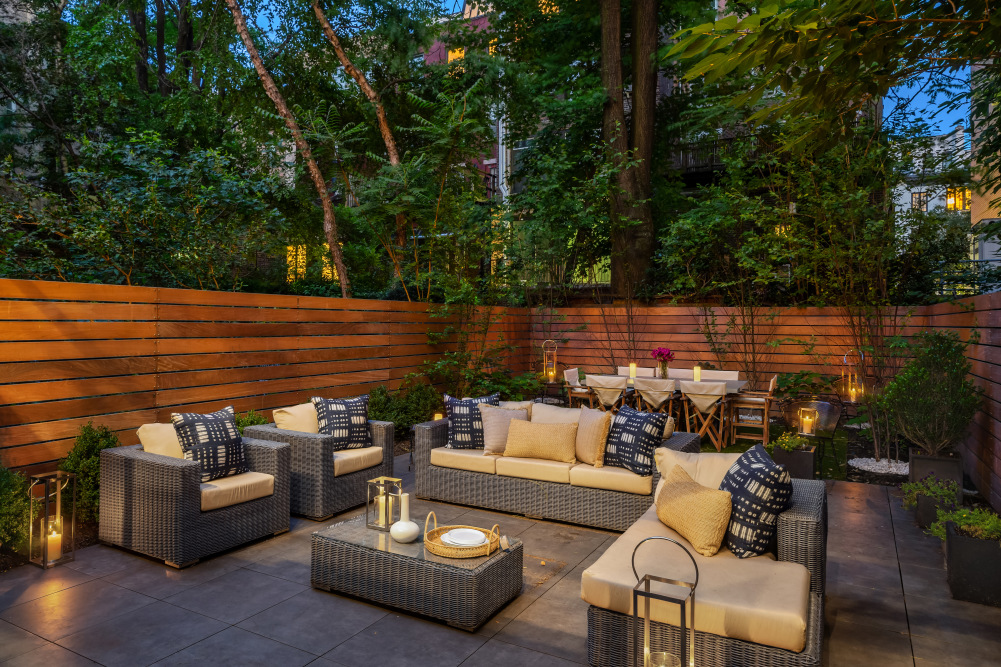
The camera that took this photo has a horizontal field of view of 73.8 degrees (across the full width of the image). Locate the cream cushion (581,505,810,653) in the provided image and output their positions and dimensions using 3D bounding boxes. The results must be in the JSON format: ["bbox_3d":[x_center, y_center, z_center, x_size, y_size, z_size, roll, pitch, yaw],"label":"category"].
[{"bbox_3d":[1.221,1.202,3.693,0.982,0.140,1.680,2,2,28],"label":"cream cushion"}]

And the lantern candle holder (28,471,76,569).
[{"bbox_3d":[-2.918,1.210,4.355,0.212,0.565,0.188,1,1,31],"label":"lantern candle holder"}]

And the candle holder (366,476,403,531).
[{"bbox_3d":[-0.735,1.086,4.261,0.157,0.299,0.157,2,2,27],"label":"candle holder"}]

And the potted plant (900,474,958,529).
[{"bbox_3d":[3.463,1.336,5.333,0.420,0.410,0.360,1,1,29],"label":"potted plant"}]

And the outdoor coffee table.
[{"bbox_3d":[-0.510,1.406,4.052,1.157,0.322,0.566,2,2,28],"label":"outdoor coffee table"}]

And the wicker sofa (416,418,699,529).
[{"bbox_3d":[0.495,1.204,5.993,2.360,0.660,0.970,2,2,27],"label":"wicker sofa"}]

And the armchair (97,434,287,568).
[{"bbox_3d":[-2.247,1.178,4.960,0.924,0.669,0.915,2,2,30],"label":"armchair"}]

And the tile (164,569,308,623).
[{"bbox_3d":[-1.560,1.560,3.972,0.605,0.020,0.597,2,2,28],"label":"tile"}]

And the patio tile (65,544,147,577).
[{"bbox_3d":[-2.596,1.504,4.480,0.615,0.025,0.572,1,1,29],"label":"patio tile"}]

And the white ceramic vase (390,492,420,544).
[{"bbox_3d":[-0.567,1.105,3.984,0.173,0.283,0.173,1,1,0],"label":"white ceramic vase"}]

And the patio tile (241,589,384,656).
[{"bbox_3d":[-0.983,1.539,3.584,0.615,0.025,0.572,1,1,29],"label":"patio tile"}]

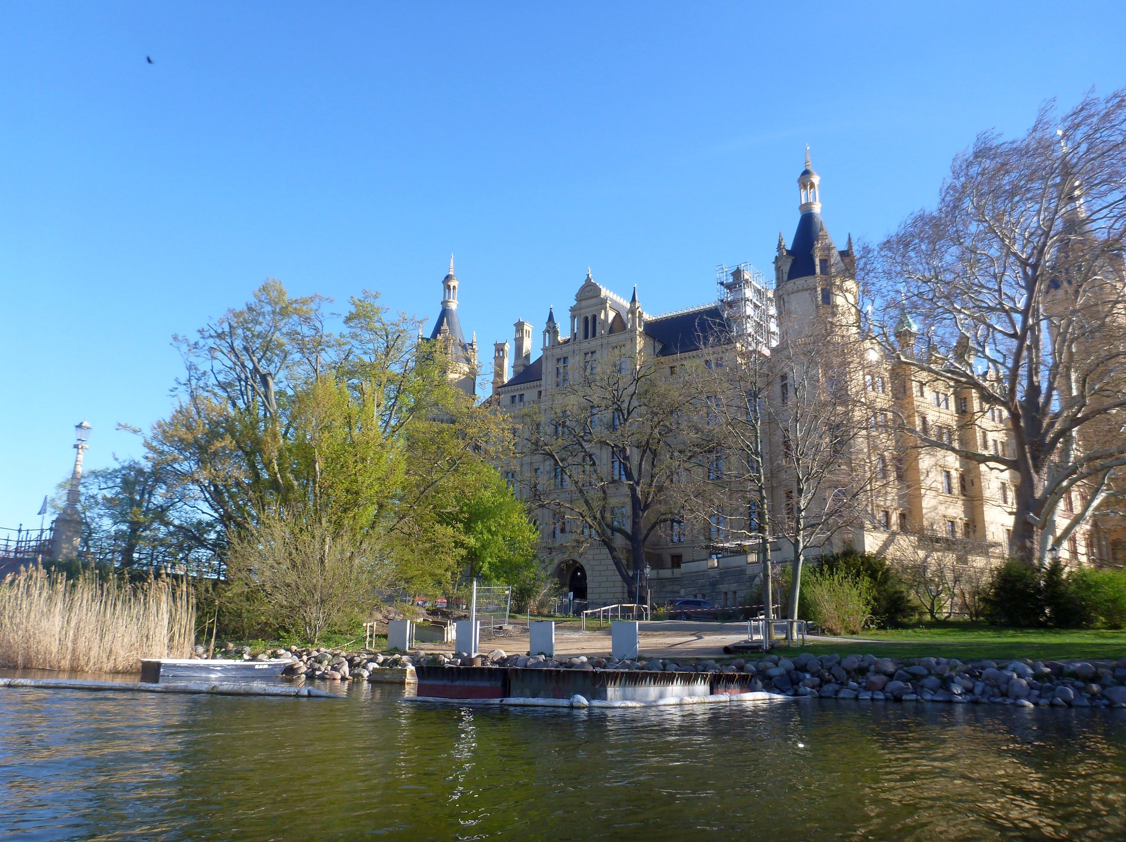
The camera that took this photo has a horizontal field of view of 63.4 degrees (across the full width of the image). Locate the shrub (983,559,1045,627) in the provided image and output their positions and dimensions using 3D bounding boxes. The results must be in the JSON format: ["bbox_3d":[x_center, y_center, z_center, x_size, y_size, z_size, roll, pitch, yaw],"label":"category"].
[{"bbox_3d":[19.563,7.471,39.500,2.527,2.855,2.400,-5,-14,25],"label":"shrub"}]

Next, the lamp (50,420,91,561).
[{"bbox_3d":[-21.595,3.002,40.000,1.150,6.137,1.150,2,-13,-6],"label":"lamp"}]

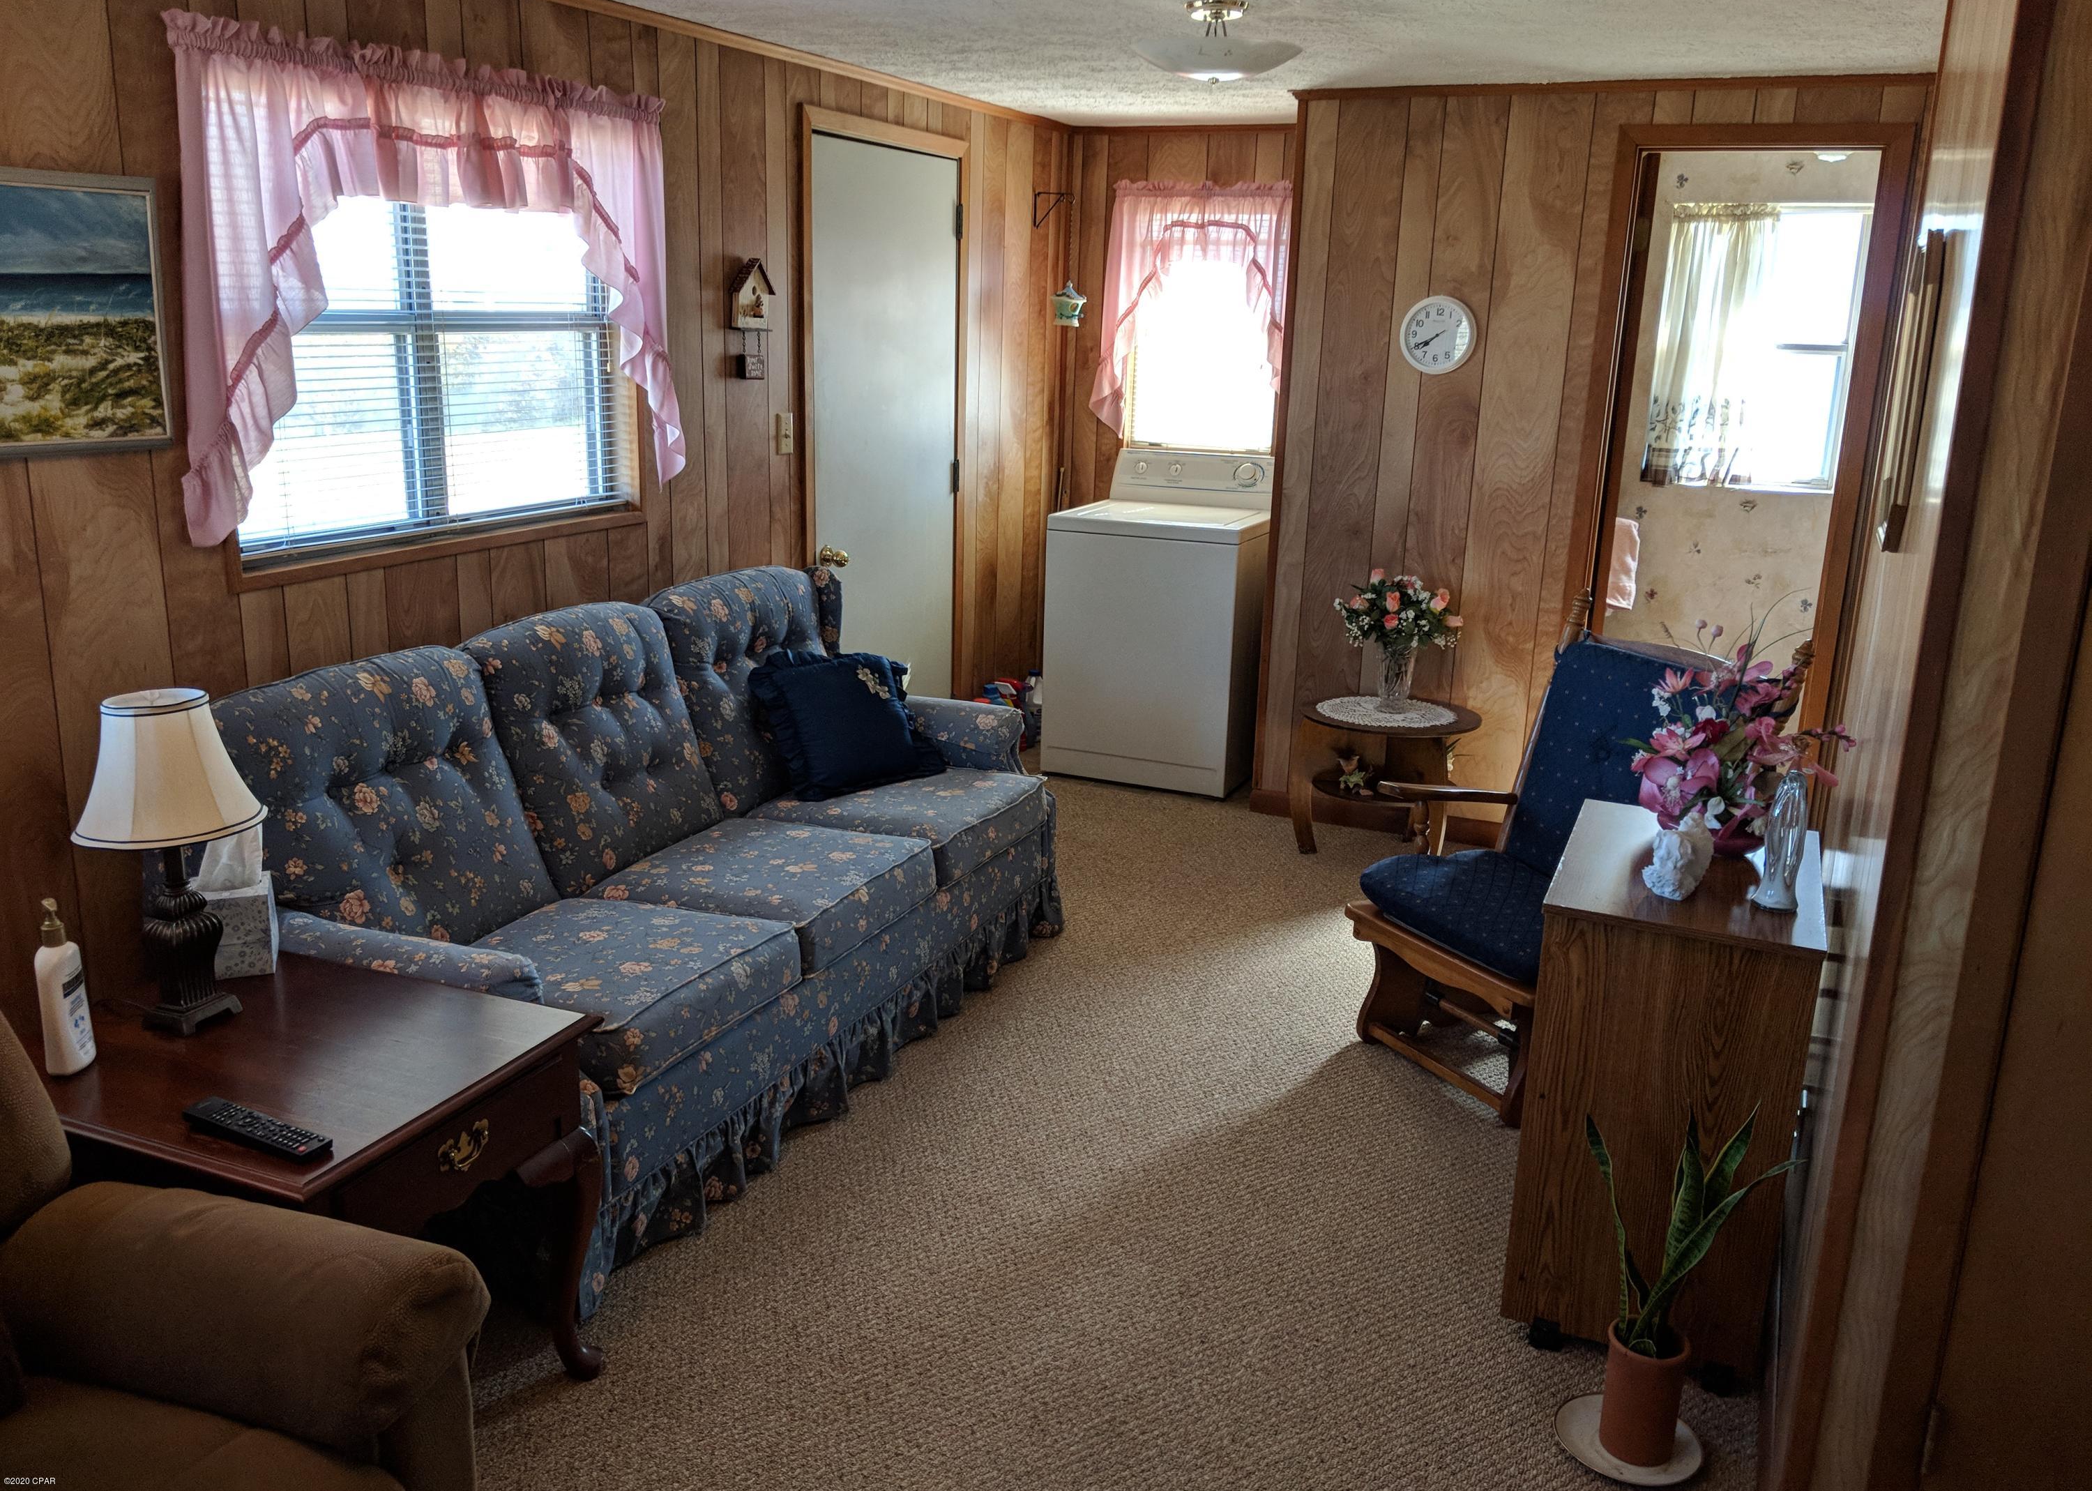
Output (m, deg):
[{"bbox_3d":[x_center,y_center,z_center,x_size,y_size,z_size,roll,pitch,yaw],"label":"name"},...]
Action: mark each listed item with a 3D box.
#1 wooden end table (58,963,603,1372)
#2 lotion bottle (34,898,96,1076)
[{"bbox_3d":[-1.092,0.703,2.370,0.690,0.570,0.555,8,16,21],"label":"wooden end table"},{"bbox_3d":[-1.326,0.323,2.205,0.045,0.236,0.072,4,15,7],"label":"lotion bottle"}]

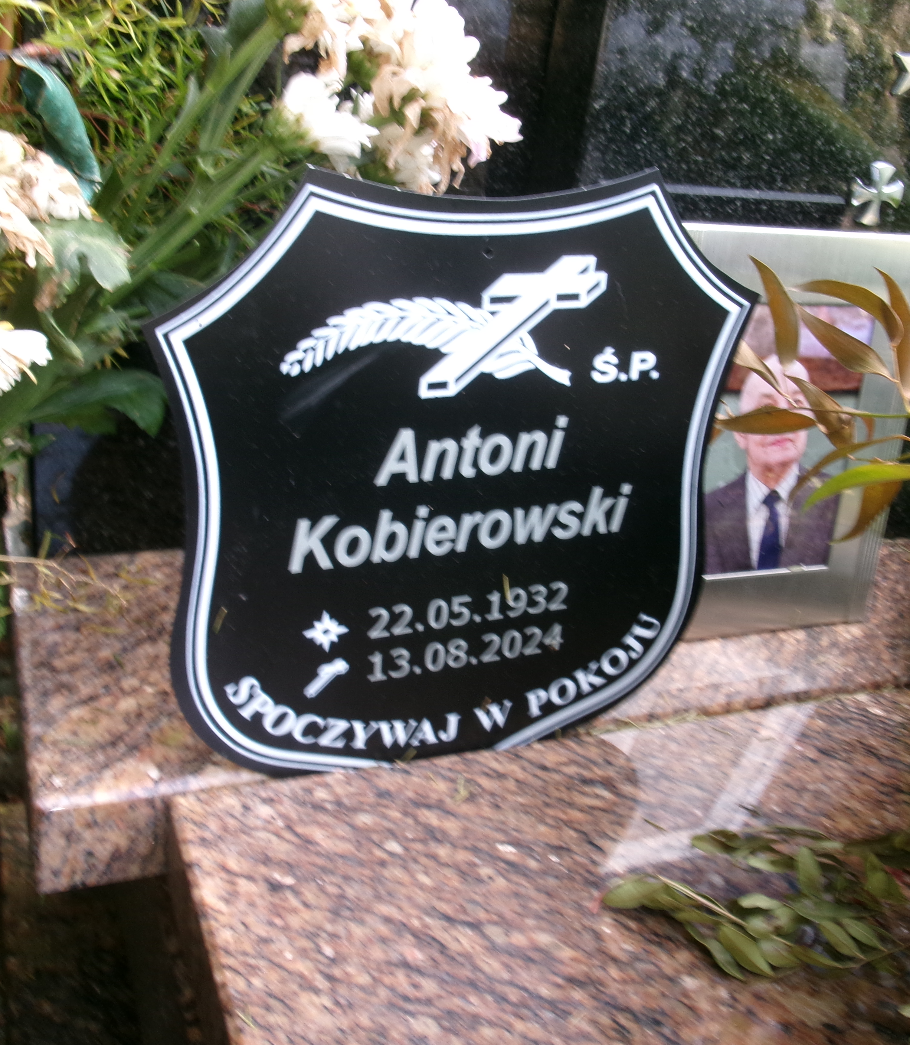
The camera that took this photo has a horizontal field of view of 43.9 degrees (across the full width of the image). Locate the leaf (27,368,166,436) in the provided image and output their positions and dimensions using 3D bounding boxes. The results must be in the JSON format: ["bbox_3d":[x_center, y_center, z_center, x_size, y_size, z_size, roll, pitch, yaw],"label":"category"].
[{"bbox_3d":[-0.206,-0.070,0.655,0.080,0.036,0.040,2,26,-9],"label":"leaf"}]

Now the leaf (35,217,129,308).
[{"bbox_3d":[-0.208,-0.145,0.635,0.055,0.050,0.035,-2,27,-17],"label":"leaf"}]

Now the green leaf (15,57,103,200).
[{"bbox_3d":[-0.216,-0.215,0.620,0.037,0.083,0.030,-29,9,-10],"label":"green leaf"}]

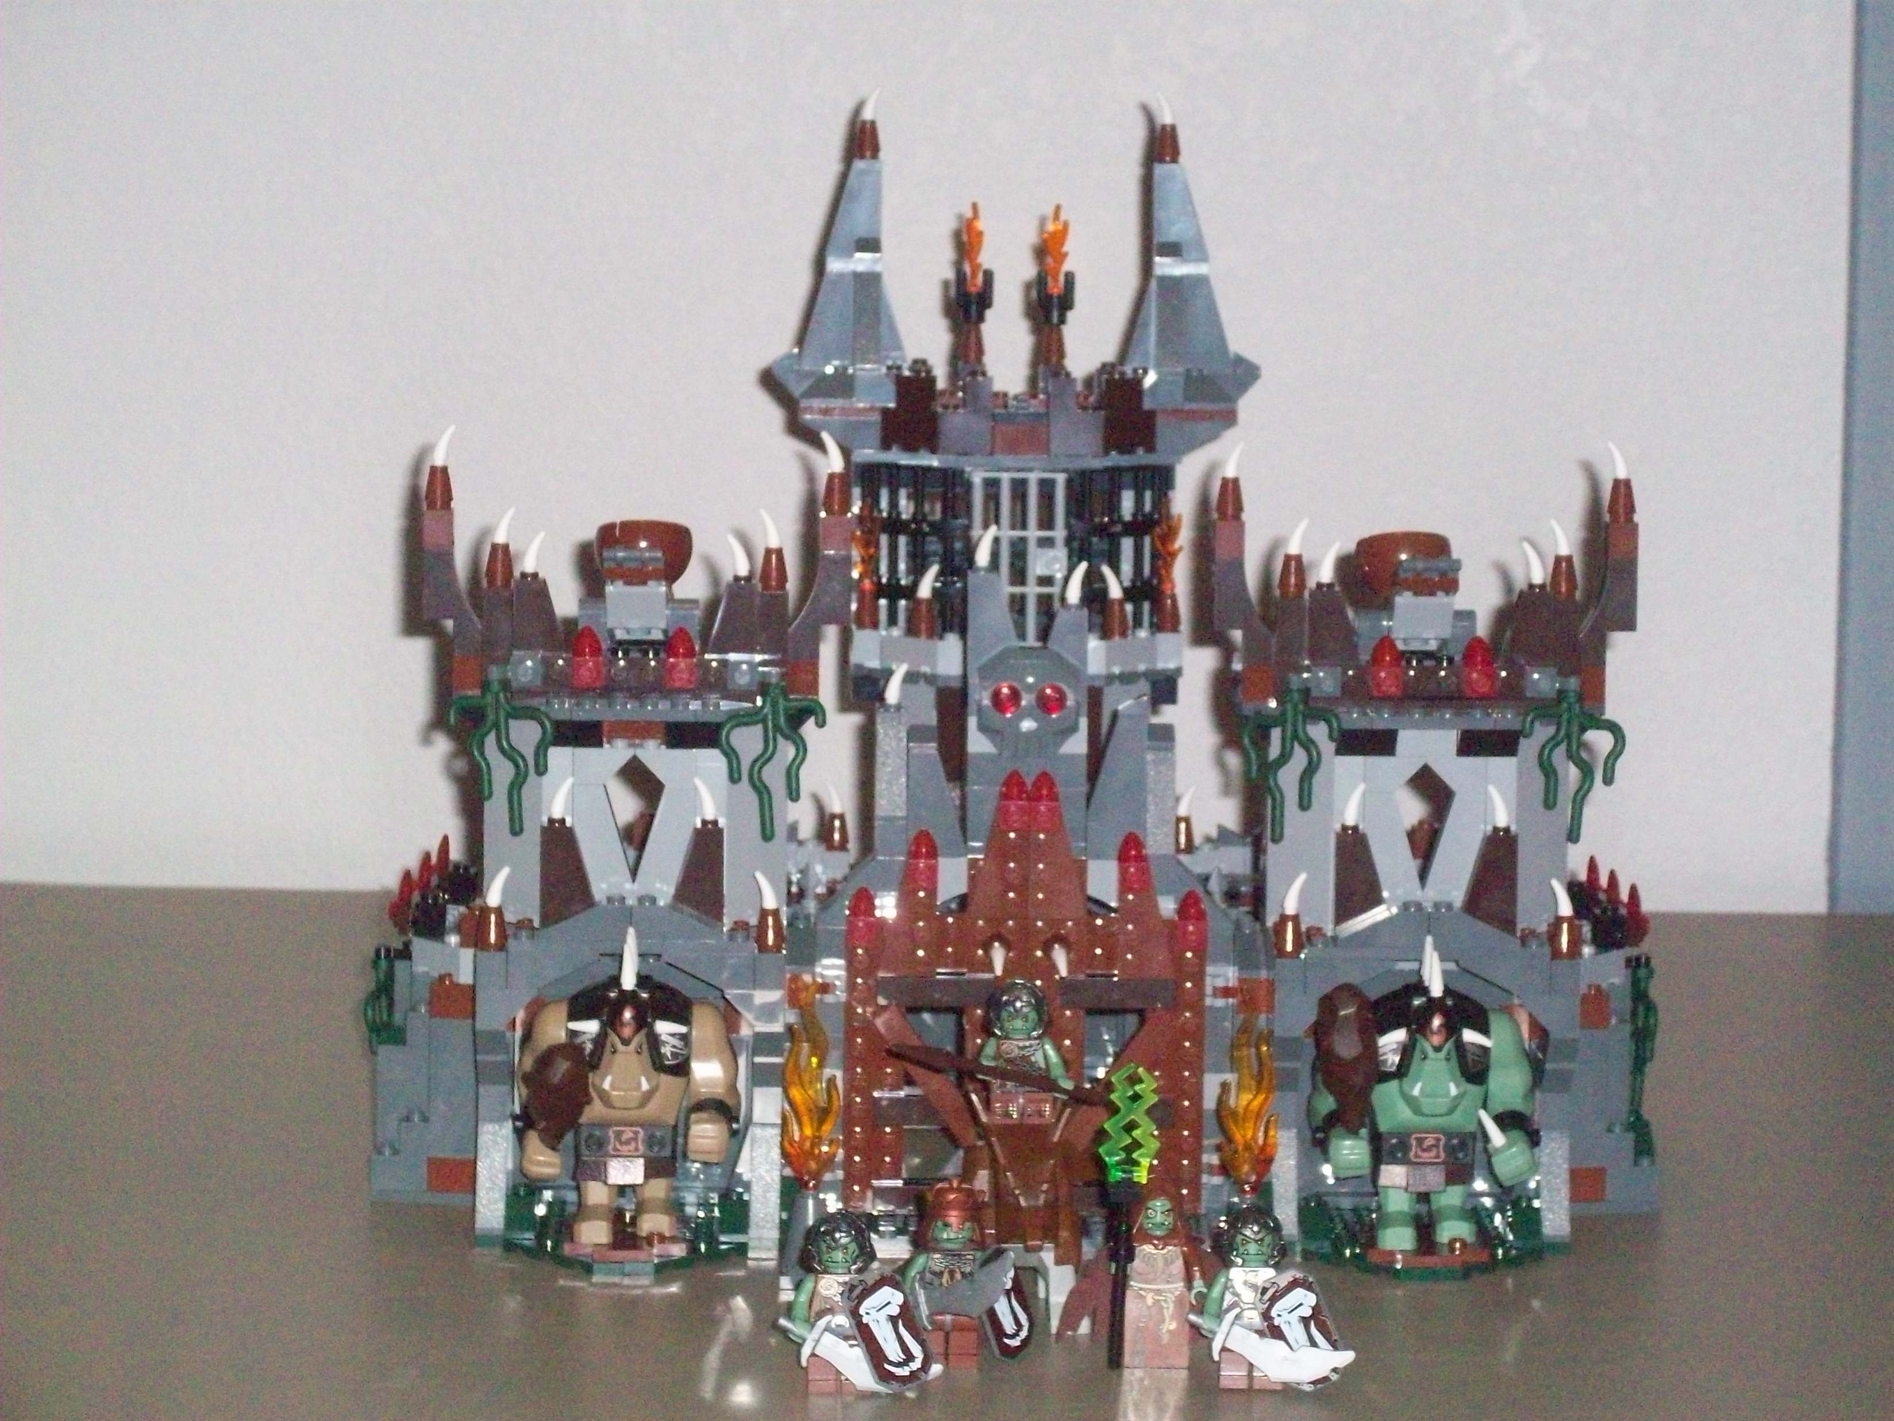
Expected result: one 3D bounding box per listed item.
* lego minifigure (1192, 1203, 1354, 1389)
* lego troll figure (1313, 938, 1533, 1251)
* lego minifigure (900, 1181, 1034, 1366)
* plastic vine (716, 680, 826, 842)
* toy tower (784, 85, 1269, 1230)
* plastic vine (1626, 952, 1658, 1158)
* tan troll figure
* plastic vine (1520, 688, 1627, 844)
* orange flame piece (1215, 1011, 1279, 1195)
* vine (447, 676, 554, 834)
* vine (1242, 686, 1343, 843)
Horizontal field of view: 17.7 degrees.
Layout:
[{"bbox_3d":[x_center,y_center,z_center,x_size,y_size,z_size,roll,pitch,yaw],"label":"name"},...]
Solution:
[{"bbox_3d":[0.079,0.143,1.469,0.038,0.044,0.027,1,9,0],"label":"lego minifigure"},{"bbox_3d":[0.125,0.099,1.593,0.059,0.083,0.044,1,9,0],"label":"lego troll figure"},{"bbox_3d":[0.005,0.140,1.483,0.033,0.044,0.025,1,9,0],"label":"lego minifigure"},{"bbox_3d":[-0.046,0.013,1.575,0.029,0.042,0.014,2,9,5],"label":"plastic vine"},{"bbox_3d":[0.020,-0.017,1.666,0.134,0.300,0.145,1,9,0],"label":"toy tower"},{"bbox_3d":[0.191,0.096,1.667,0.009,0.056,0.014,1,9,3],"label":"plastic vine"},{"bbox_3d":[-0.083,0.097,1.585,0.057,0.083,0.044,0,9,-5],"label":"tan troll figure"},{"bbox_3d":[0.164,0.015,1.588,0.028,0.041,0.014,0,9,-5],"label":"plastic vine"},{"bbox_3d":[0.078,0.102,1.580,0.017,0.048,0.011,1,9,0],"label":"orange flame piece"},{"bbox_3d":[-0.116,0.012,1.581,0.027,0.042,0.014,2,9,5],"label":"vine"},{"bbox_3d":[0.090,0.014,1.581,0.026,0.041,0.014,0,9,-5],"label":"vine"}]

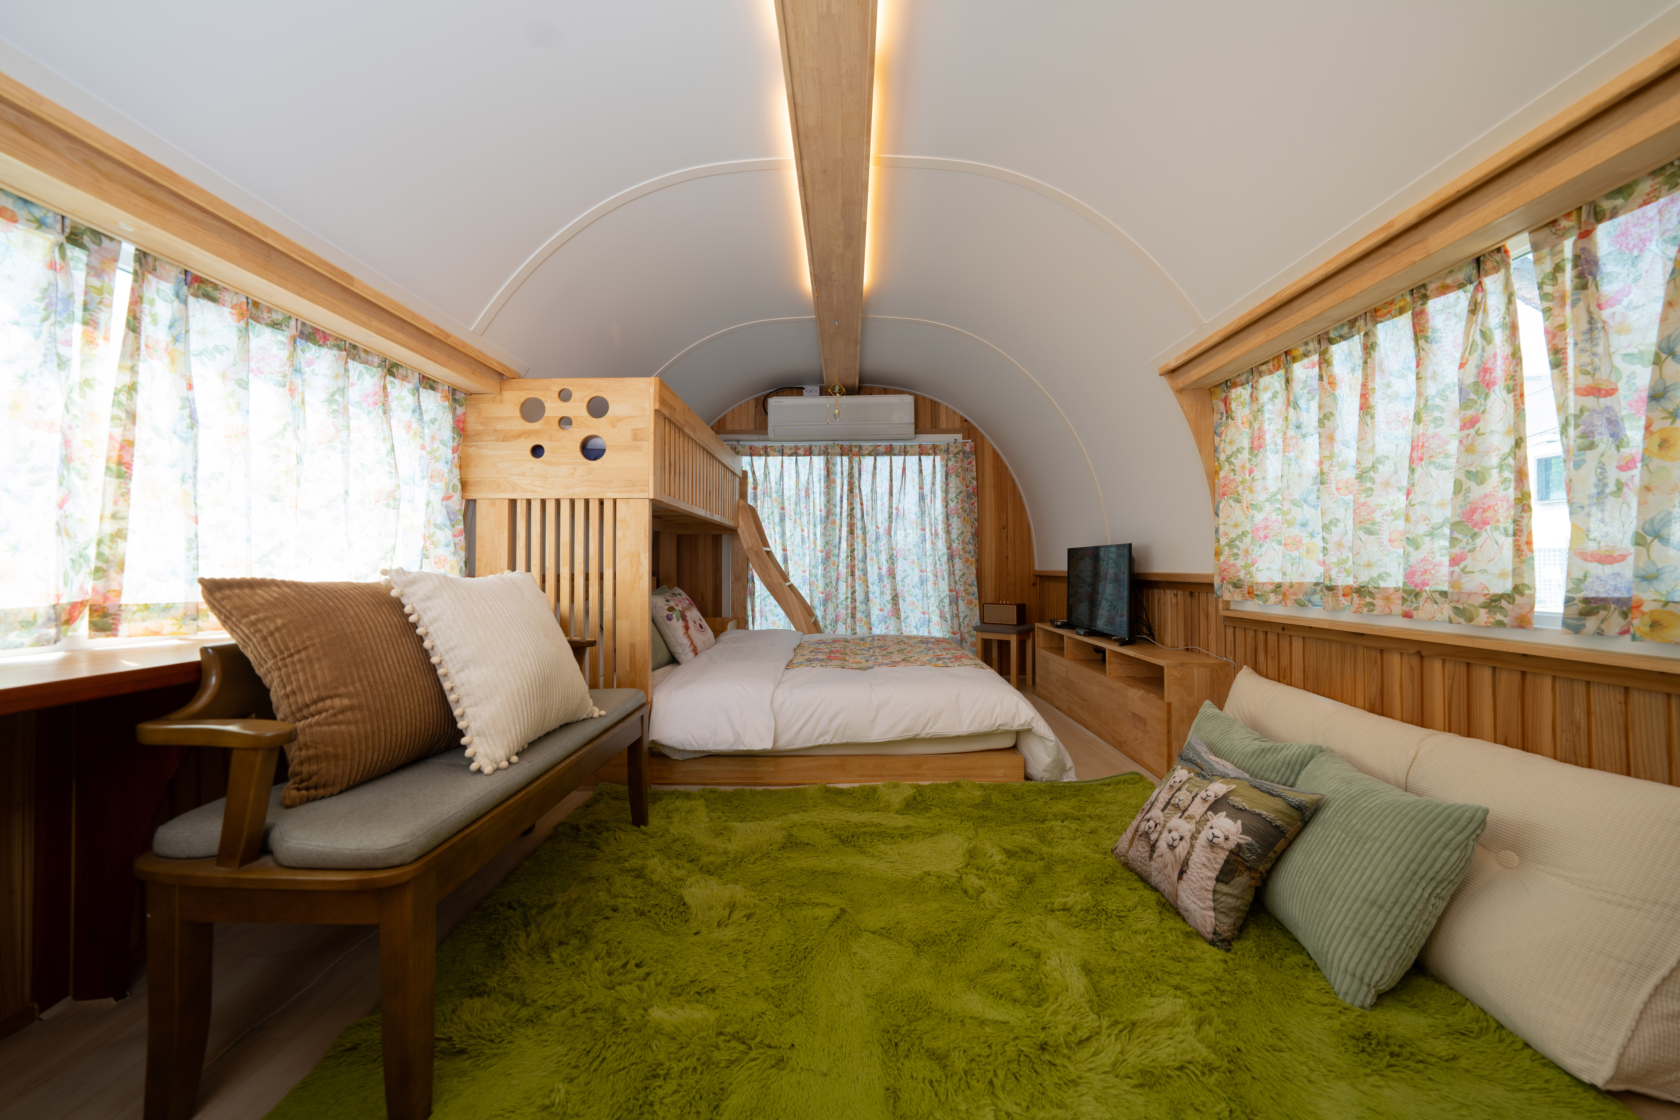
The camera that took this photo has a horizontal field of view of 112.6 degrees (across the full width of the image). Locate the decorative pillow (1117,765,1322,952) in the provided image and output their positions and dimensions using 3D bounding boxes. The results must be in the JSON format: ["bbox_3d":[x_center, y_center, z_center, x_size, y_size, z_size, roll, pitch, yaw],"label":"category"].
[{"bbox_3d":[0.984,0.715,1.504,0.140,0.430,0.440,35,-3,-3],"label":"decorative pillow"}]

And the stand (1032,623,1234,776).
[{"bbox_3d":[1.517,0.684,3.151,0.280,0.478,1.655,0,0,1],"label":"stand"}]

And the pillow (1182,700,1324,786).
[{"bbox_3d":[1.122,0.679,1.634,0.160,0.460,0.460,26,0,-1],"label":"pillow"}]

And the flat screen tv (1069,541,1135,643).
[{"bbox_3d":[1.534,0.183,3.344,0.140,0.525,0.870,0,0,1],"label":"flat screen tv"}]

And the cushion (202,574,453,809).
[{"bbox_3d":[-1.087,0.244,1.303,0.170,0.480,0.500,-27,-4,7],"label":"cushion"}]

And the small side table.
[{"bbox_3d":[1.238,0.705,4.188,0.330,0.452,0.320,-1,0,38],"label":"small side table"}]

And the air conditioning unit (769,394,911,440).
[{"bbox_3d":[0.017,-1.070,4.317,1.090,0.310,0.230,0,0,1],"label":"air conditioning unit"}]

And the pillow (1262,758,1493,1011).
[{"bbox_3d":[1.182,0.701,1.324,0.160,0.460,0.460,31,0,8],"label":"pillow"}]

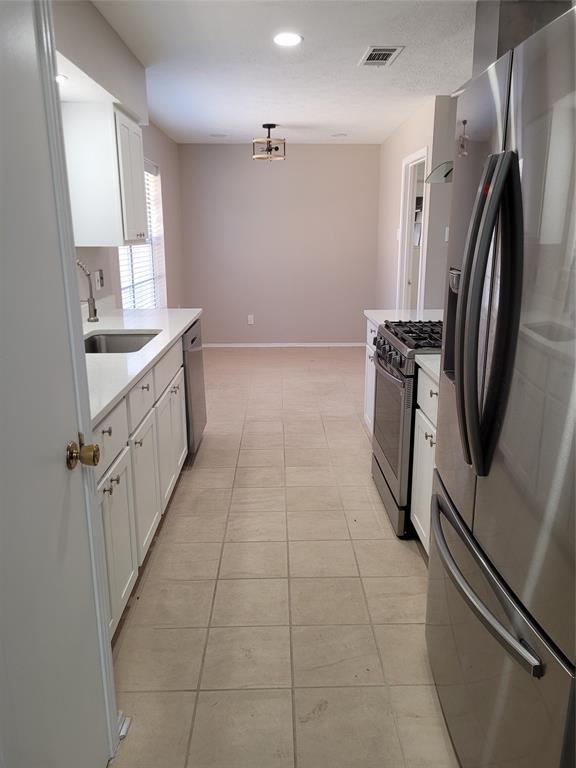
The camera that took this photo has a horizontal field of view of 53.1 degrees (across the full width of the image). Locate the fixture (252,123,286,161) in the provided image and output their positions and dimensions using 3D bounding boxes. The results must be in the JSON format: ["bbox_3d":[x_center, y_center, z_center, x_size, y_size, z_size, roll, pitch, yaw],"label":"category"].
[{"bbox_3d":[-0.184,-2.386,5.713,0.325,0.323,0.325,-1,15,-1],"label":"fixture"}]

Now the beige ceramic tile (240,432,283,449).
[{"bbox_3d":[-0.179,0.412,4.079,0.302,0.010,0.302,-1,15,-1],"label":"beige ceramic tile"}]

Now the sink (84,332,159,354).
[{"bbox_3d":[-0.877,-0.090,2.906,0.430,0.230,0.680,-1,15,-1],"label":"sink"}]

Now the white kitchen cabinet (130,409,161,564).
[{"bbox_3d":[-0.883,0.427,2.502,0.560,0.560,0.460,-1,15,-1],"label":"white kitchen cabinet"}]

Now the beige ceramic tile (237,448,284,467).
[{"bbox_3d":[-0.173,0.493,3.795,0.302,0.012,0.302,-1,15,-1],"label":"beige ceramic tile"}]

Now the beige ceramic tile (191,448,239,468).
[{"bbox_3d":[-0.476,0.492,3.761,0.301,0.012,0.300,-1,15,-1],"label":"beige ceramic tile"}]

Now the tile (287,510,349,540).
[{"bbox_3d":[0.150,0.719,2.911,0.302,0.012,0.302,-1,15,-1],"label":"tile"}]

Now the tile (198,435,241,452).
[{"bbox_3d":[-0.484,0.416,4.074,0.302,0.010,0.302,-1,15,-1],"label":"tile"}]

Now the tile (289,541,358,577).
[{"bbox_3d":[0.154,0.789,2.597,0.299,0.010,0.299,-1,15,-1],"label":"tile"}]

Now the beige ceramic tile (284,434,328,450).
[{"bbox_3d":[0.125,0.407,4.073,0.299,0.010,0.299,-1,15,-1],"label":"beige ceramic tile"}]

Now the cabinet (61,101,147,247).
[{"bbox_3d":[-1.097,-1.240,3.520,0.315,0.759,0.600,-1,15,-1],"label":"cabinet"}]

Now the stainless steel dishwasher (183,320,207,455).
[{"bbox_3d":[-0.878,0.035,3.752,0.600,0.840,0.600,-1,15,-1],"label":"stainless steel dishwasher"}]

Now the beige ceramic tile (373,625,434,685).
[{"bbox_3d":[0.473,0.945,2.027,0.302,0.012,0.302,-1,15,-1],"label":"beige ceramic tile"}]

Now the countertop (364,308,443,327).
[{"bbox_3d":[0.845,-0.395,3.584,0.635,0.036,0.725,-1,15,-1],"label":"countertop"}]

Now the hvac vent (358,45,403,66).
[{"bbox_3d":[0.553,-1.940,3.443,0.210,0.022,0.400,-1,15,-1],"label":"hvac vent"}]

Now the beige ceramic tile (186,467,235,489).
[{"bbox_3d":[-0.472,0.571,3.485,0.302,0.010,0.302,-1,15,-1],"label":"beige ceramic tile"}]

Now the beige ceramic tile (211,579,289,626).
[{"bbox_3d":[-0.144,0.876,2.309,0.302,0.010,0.302,-1,15,-1],"label":"beige ceramic tile"}]

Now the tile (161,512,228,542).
[{"bbox_3d":[-0.458,0.722,2.882,0.299,0.010,0.299,-1,15,-1],"label":"tile"}]

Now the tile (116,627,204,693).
[{"bbox_3d":[-0.444,0.957,2.010,0.302,0.010,0.302,-1,15,-1],"label":"tile"}]

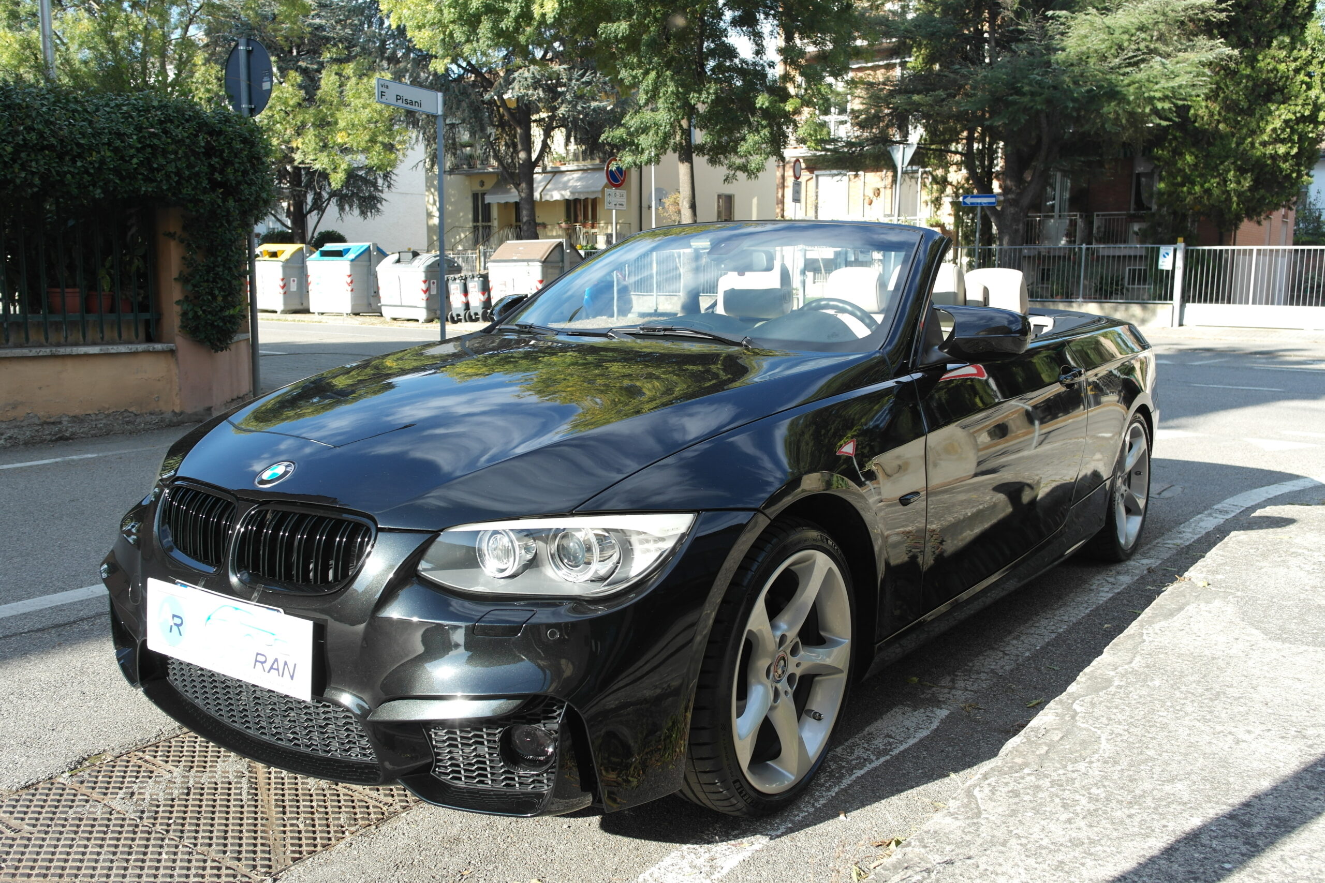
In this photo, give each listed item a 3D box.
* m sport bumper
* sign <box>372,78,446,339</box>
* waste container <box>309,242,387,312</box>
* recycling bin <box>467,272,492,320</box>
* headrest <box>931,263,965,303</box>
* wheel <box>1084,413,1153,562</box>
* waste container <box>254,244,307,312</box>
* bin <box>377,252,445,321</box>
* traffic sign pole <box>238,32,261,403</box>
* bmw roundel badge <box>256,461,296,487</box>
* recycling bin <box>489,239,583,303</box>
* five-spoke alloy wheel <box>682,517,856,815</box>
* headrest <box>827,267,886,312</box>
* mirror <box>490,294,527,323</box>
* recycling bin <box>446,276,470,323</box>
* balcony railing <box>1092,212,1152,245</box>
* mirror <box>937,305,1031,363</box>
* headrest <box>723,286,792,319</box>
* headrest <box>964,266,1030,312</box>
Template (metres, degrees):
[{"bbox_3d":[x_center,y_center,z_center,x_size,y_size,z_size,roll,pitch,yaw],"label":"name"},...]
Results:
[{"bbox_3d":[-0.691,0.351,2.455,1.780,0.550,0.630,6,10,36],"label":"m sport bumper"},{"bbox_3d":[-2.539,-2.065,11.216,0.070,2.991,0.838,7,10,37],"label":"sign"},{"bbox_3d":[-8.036,-4.159,28.207,1.373,1.809,1.412,4,9,23],"label":"waste container"},{"bbox_3d":[-3.978,-3.208,24.693,0.540,1.040,0.640,5,9,31],"label":"recycling bin"},{"bbox_3d":[0.953,-0.538,3.935,0.270,0.210,0.130,6,10,36],"label":"headrest"},{"bbox_3d":[1.827,0.174,4.591,0.250,0.637,0.637,7,10,36],"label":"wheel"},{"bbox_3d":[-9.503,-4.122,28.032,1.430,1.680,1.430,5,9,32],"label":"waste container"},{"bbox_3d":[-5.476,-3.483,24.965,1.420,1.540,1.220,5,9,29],"label":"bin"},{"bbox_3d":[-3.198,-1.629,8.578,0.055,2.893,0.055,7,10,37],"label":"traffic sign pole"},{"bbox_3d":[-0.773,0.066,2.205,0.082,0.010,0.082,7,42,36],"label":"bmw roundel badge"},{"bbox_3d":[-2.523,-3.176,22.253,1.395,1.766,1.442,6,10,30],"label":"recycling bin"},{"bbox_3d":[0.198,0.479,2.417,0.230,0.640,0.640,6,10,36],"label":"five-spoke alloy wheel"},{"bbox_3d":[0.873,-0.676,4.957,0.240,0.205,0.125,7,10,36],"label":"headrest"},{"bbox_3d":[-0.554,-0.454,4.019,0.240,0.155,0.140,6,10,36],"label":"mirror"},{"bbox_3d":[-4.328,-3.142,24.359,0.568,1.030,0.690,5,9,26],"label":"recycling bin"},{"bbox_3d":[13.100,-5.965,31.303,1.550,1.000,0.800,7,10,36],"label":"balcony railing"},{"bbox_3d":[0.863,-0.293,2.980,0.240,0.155,0.140,6,10,36],"label":"mirror"},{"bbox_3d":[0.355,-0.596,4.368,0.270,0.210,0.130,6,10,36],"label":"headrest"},{"bbox_3d":[1.387,-0.613,4.585,0.240,0.205,0.125,7,10,36],"label":"headrest"}]

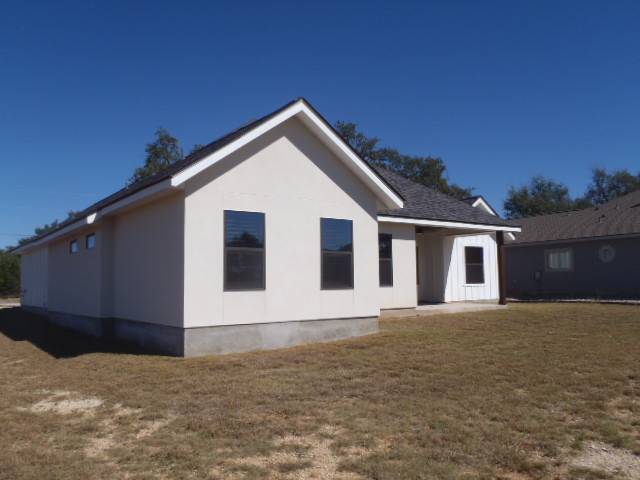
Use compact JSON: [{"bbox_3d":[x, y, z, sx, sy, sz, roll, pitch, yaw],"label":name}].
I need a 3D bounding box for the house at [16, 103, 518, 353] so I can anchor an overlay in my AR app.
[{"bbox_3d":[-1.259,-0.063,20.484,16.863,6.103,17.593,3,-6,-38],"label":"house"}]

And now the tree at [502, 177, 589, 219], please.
[{"bbox_3d":[19.166,-0.383,44.000,7.600,10.000,7.600,3,-6,-38],"label":"tree"}]

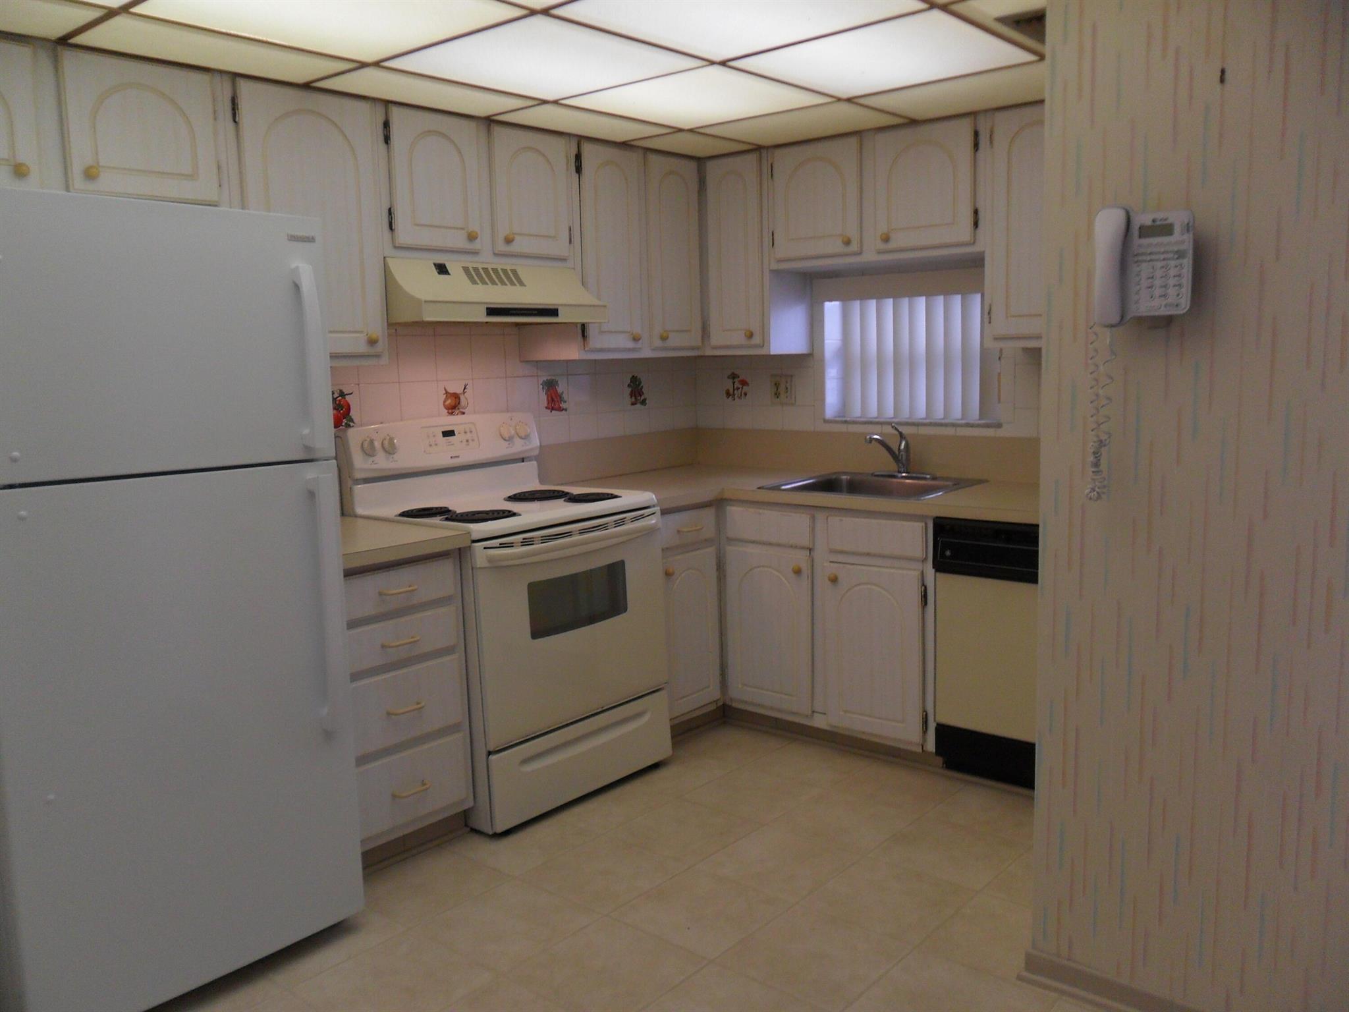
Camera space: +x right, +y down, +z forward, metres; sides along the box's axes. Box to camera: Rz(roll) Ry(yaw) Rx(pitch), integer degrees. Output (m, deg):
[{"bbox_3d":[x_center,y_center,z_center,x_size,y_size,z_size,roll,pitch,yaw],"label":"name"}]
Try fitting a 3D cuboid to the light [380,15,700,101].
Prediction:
[{"bbox_3d":[-0.315,-1.102,2.605,0.587,0.030,0.583,5,11,40],"label":"light"}]

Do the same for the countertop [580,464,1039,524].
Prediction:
[{"bbox_3d":[0.575,-0.026,3.549,2.050,0.043,0.930,5,11,40],"label":"countertop"}]

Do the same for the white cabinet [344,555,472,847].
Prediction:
[{"bbox_3d":[-0.954,0.519,3.047,0.610,0.812,0.450,6,11,40],"label":"white cabinet"}]

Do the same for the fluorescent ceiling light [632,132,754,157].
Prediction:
[{"bbox_3d":[0.069,-1.316,3.808,0.305,0.035,0.440,6,11,40],"label":"fluorescent ceiling light"}]

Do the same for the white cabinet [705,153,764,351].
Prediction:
[{"bbox_3d":[0.333,-0.982,4.133,0.295,0.735,0.325,6,11,40],"label":"white cabinet"}]

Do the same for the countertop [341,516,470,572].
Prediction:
[{"bbox_3d":[-0.967,0.098,2.984,0.649,0.041,0.457,6,11,40],"label":"countertop"}]

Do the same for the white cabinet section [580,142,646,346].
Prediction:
[{"bbox_3d":[-0.341,-0.920,3.838,0.335,0.735,0.340,6,11,40],"label":"white cabinet section"}]

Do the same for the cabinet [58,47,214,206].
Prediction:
[{"bbox_3d":[-1.339,-0.880,2.534,0.295,0.340,0.360,5,11,40],"label":"cabinet"}]

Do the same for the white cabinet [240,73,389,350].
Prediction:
[{"bbox_3d":[-1.061,-0.755,2.891,0.295,0.720,0.420,5,11,40],"label":"white cabinet"}]

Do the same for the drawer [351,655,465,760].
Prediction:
[{"bbox_3d":[-0.877,0.525,2.984,0.410,0.205,0.365,6,11,40],"label":"drawer"}]

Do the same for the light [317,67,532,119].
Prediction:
[{"bbox_3d":[-0.661,-1.139,2.901,0.282,0.030,0.583,5,11,40],"label":"light"}]

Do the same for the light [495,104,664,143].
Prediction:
[{"bbox_3d":[-0.274,-1.217,3.352,0.282,0.030,0.572,5,11,40],"label":"light"}]

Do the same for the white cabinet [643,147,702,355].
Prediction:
[{"bbox_3d":[-0.112,-0.943,3.995,0.295,0.720,0.325,5,11,40],"label":"white cabinet"}]

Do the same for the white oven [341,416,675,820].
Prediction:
[{"bbox_3d":[-0.526,0.318,3.461,0.710,1.185,0.782,6,11,40],"label":"white oven"}]

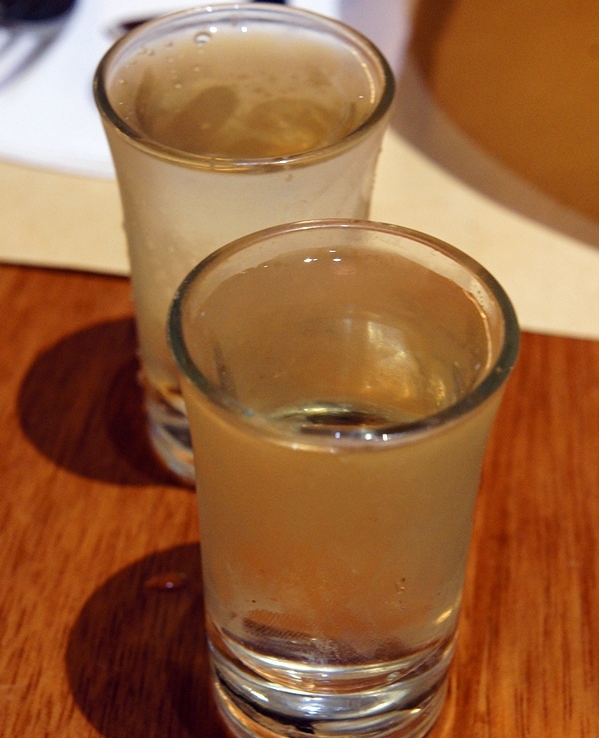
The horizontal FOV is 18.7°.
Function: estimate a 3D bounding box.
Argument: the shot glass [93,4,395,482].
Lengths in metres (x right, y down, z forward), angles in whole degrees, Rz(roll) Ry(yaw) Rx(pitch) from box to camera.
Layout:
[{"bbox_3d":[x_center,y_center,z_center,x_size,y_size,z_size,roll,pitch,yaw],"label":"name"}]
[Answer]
[{"bbox_3d":[-0.009,-0.018,0.319,0.048,0.075,0.048,1,42,0],"label":"shot glass"}]

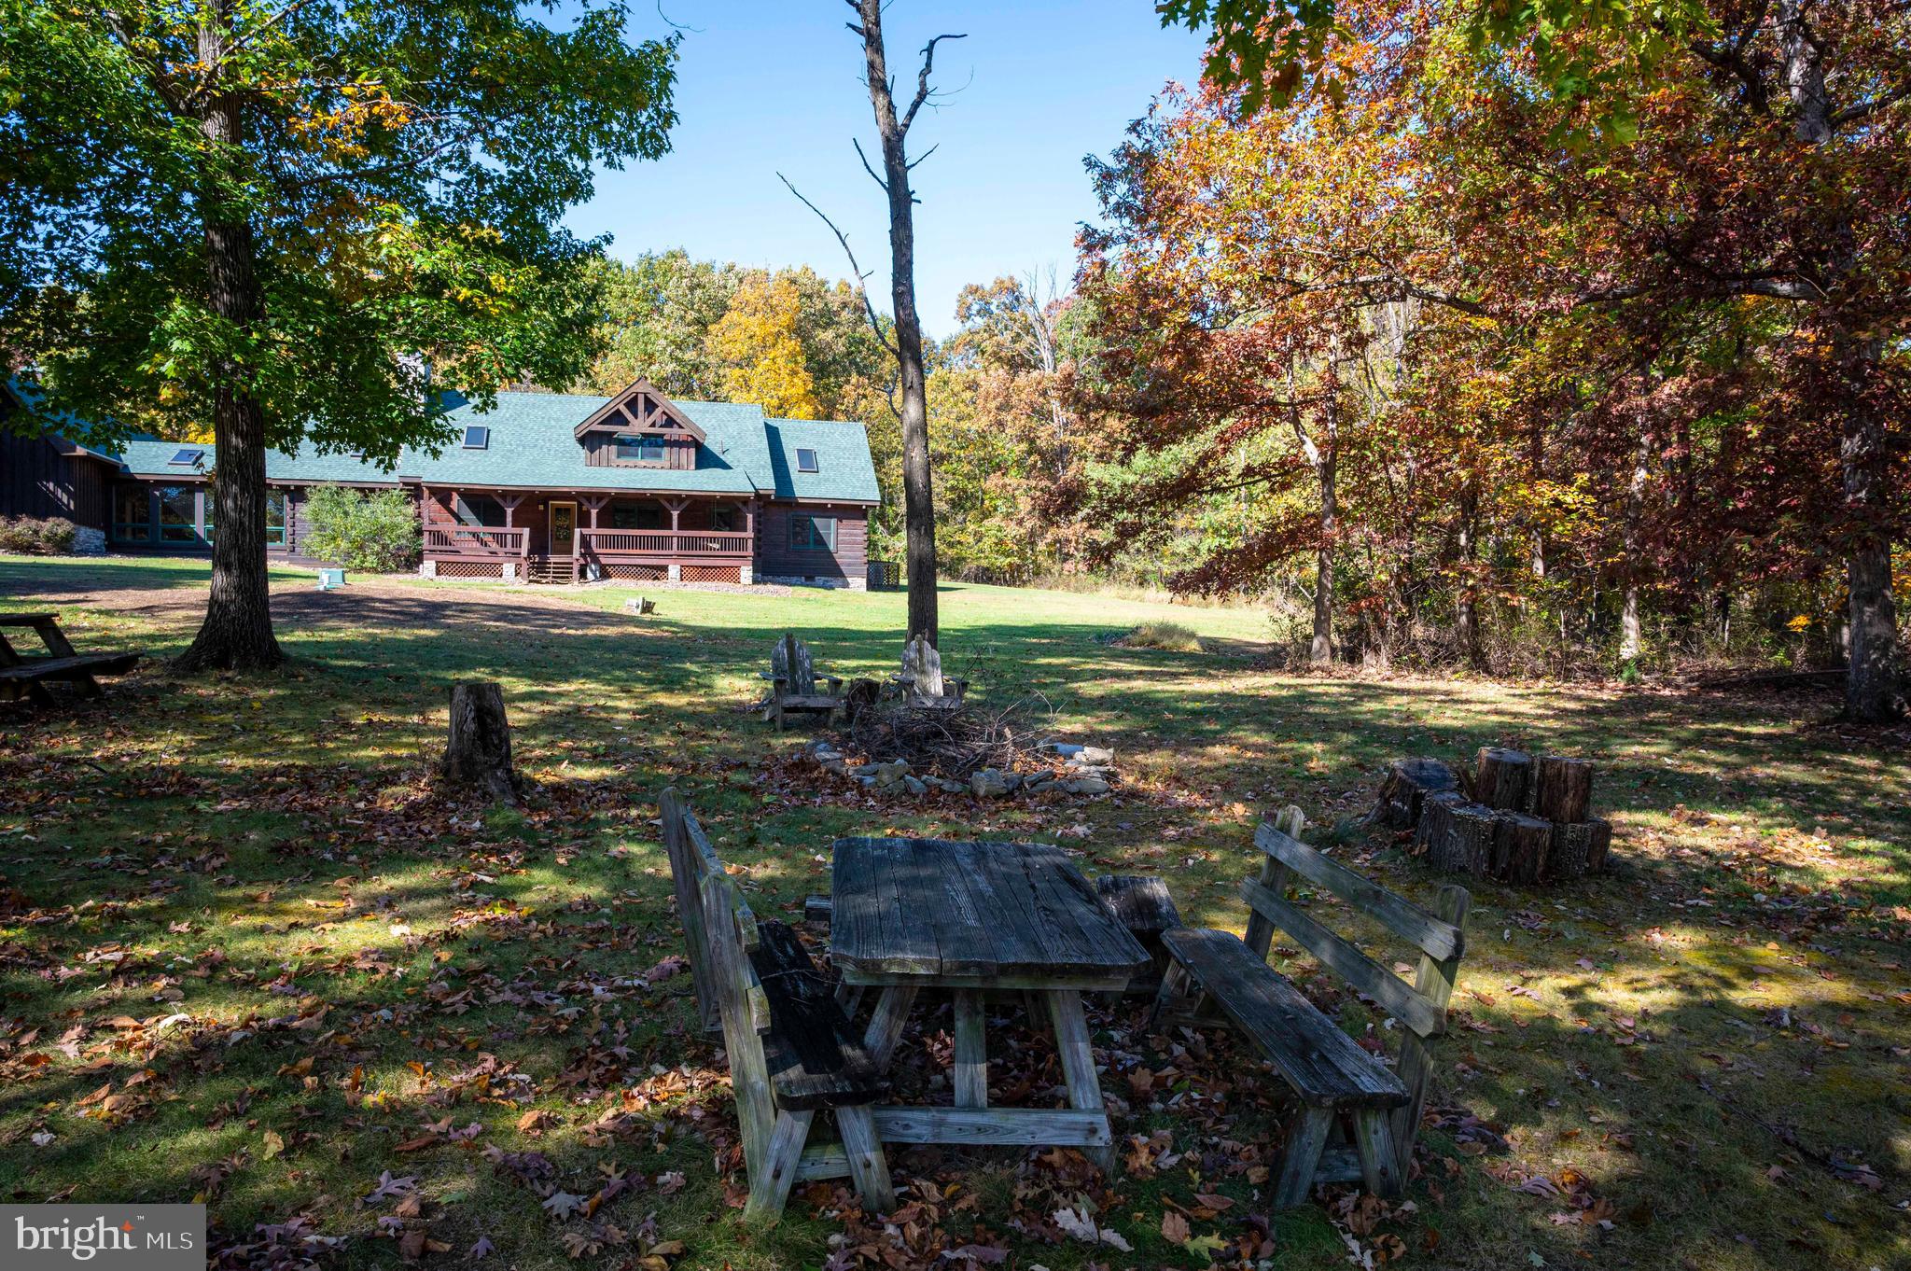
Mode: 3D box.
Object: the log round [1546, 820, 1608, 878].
[{"bbox_3d":[3.790,1.305,7.750,0.385,0.315,0.385,1,1,0],"label":"log round"}]

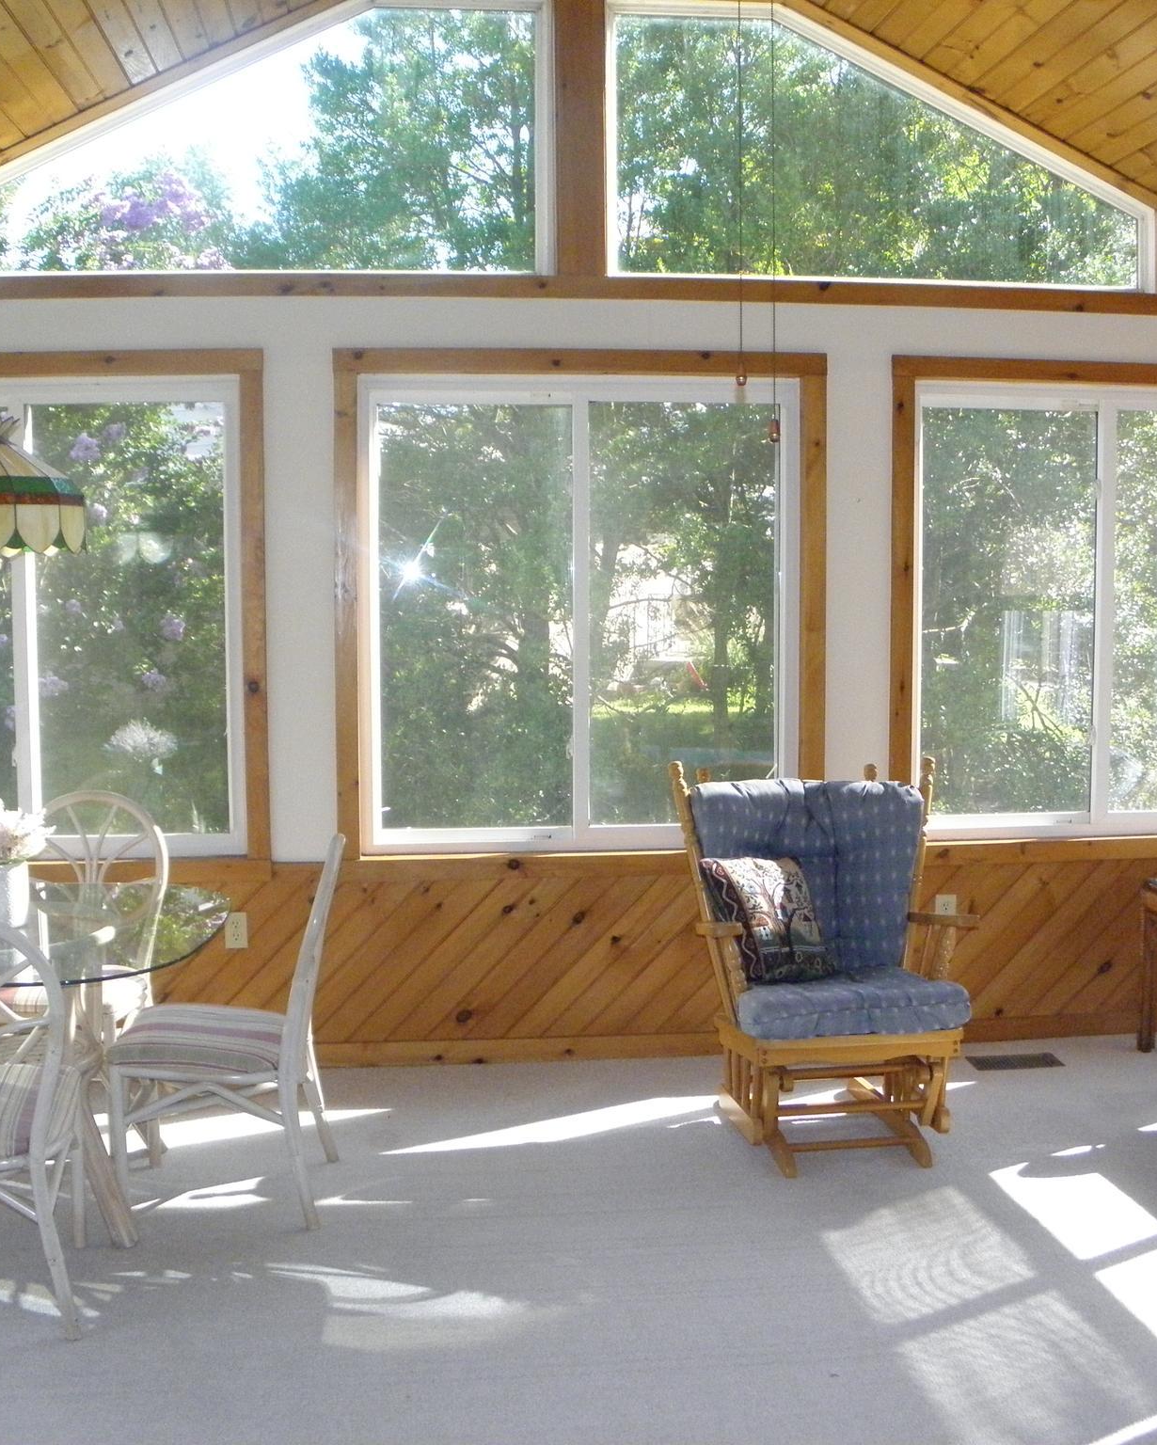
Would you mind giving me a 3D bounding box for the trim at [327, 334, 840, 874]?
[{"bbox_3d":[0.021,-0.375,5.086,1.590,1.630,0.080,-1,4,-6],"label":"trim"}]

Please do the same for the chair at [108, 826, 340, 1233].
[{"bbox_3d":[-0.859,0.742,3.883,0.590,0.930,0.490,-1,5,-5],"label":"chair"}]

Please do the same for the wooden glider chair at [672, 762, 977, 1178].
[{"bbox_3d":[0.714,0.643,4.373,0.750,1.030,0.740,-1,5,-9],"label":"wooden glider chair"}]

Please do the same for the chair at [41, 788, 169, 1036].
[{"bbox_3d":[-1.442,0.708,4.491,0.490,0.930,0.600,0,4,0],"label":"chair"}]

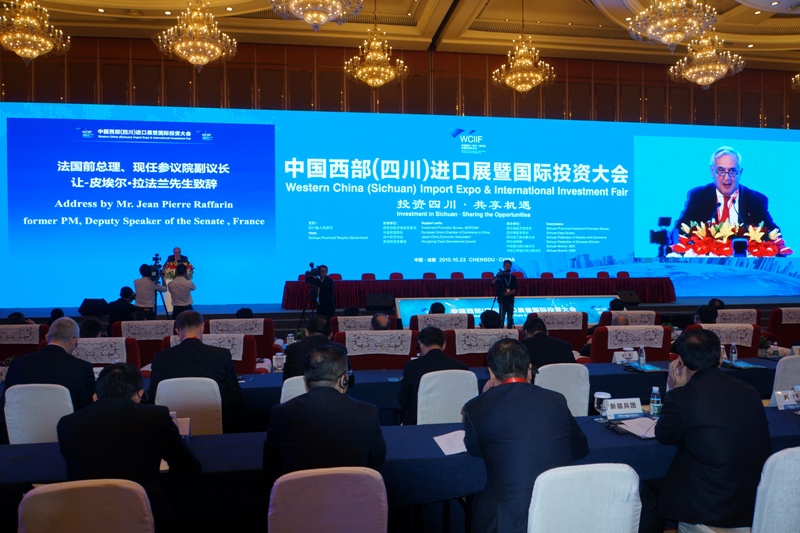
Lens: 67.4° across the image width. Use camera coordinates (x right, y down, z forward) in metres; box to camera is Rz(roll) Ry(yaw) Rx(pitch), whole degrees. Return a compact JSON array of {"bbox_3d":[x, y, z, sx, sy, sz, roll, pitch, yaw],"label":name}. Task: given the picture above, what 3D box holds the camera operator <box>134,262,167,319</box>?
[{"bbox_3d":[-4.315,0.772,10.379,0.560,1.660,0.500,0,1,-14],"label":"camera operator"}]

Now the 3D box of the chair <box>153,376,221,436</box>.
[{"bbox_3d":[-1.399,1.182,4.117,0.450,0.930,0.550,0,1,-10],"label":"chair"}]

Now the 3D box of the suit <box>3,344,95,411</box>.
[{"bbox_3d":[-2.470,0.889,4.260,0.560,0.680,0.420,0,0,-9],"label":"suit"}]

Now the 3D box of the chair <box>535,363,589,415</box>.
[{"bbox_3d":[1.147,1.162,4.607,0.450,0.930,0.550,0,1,-13],"label":"chair"}]

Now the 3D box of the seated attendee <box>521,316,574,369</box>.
[{"bbox_3d":[1.135,1.029,4.780,0.540,1.250,0.750,0,0,-9],"label":"seated attendee"}]

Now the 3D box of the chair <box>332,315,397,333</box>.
[{"bbox_3d":[-0.494,1.095,7.753,0.900,1.020,0.800,0,1,-9],"label":"chair"}]

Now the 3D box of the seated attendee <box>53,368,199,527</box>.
[{"bbox_3d":[-1.102,1.026,2.578,0.560,1.270,0.780,0,1,-10],"label":"seated attendee"}]

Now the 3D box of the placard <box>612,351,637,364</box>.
[{"bbox_3d":[2.030,0.815,5.389,0.215,0.100,0.090,0,1,-9],"label":"placard"}]

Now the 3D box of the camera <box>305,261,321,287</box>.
[{"bbox_3d":[-1.546,0.138,10.600,0.230,0.430,0.420,0,1,40],"label":"camera"}]

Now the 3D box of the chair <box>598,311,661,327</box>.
[{"bbox_3d":[2.960,1.100,8.280,0.870,1.030,0.820,0,0,-9],"label":"chair"}]

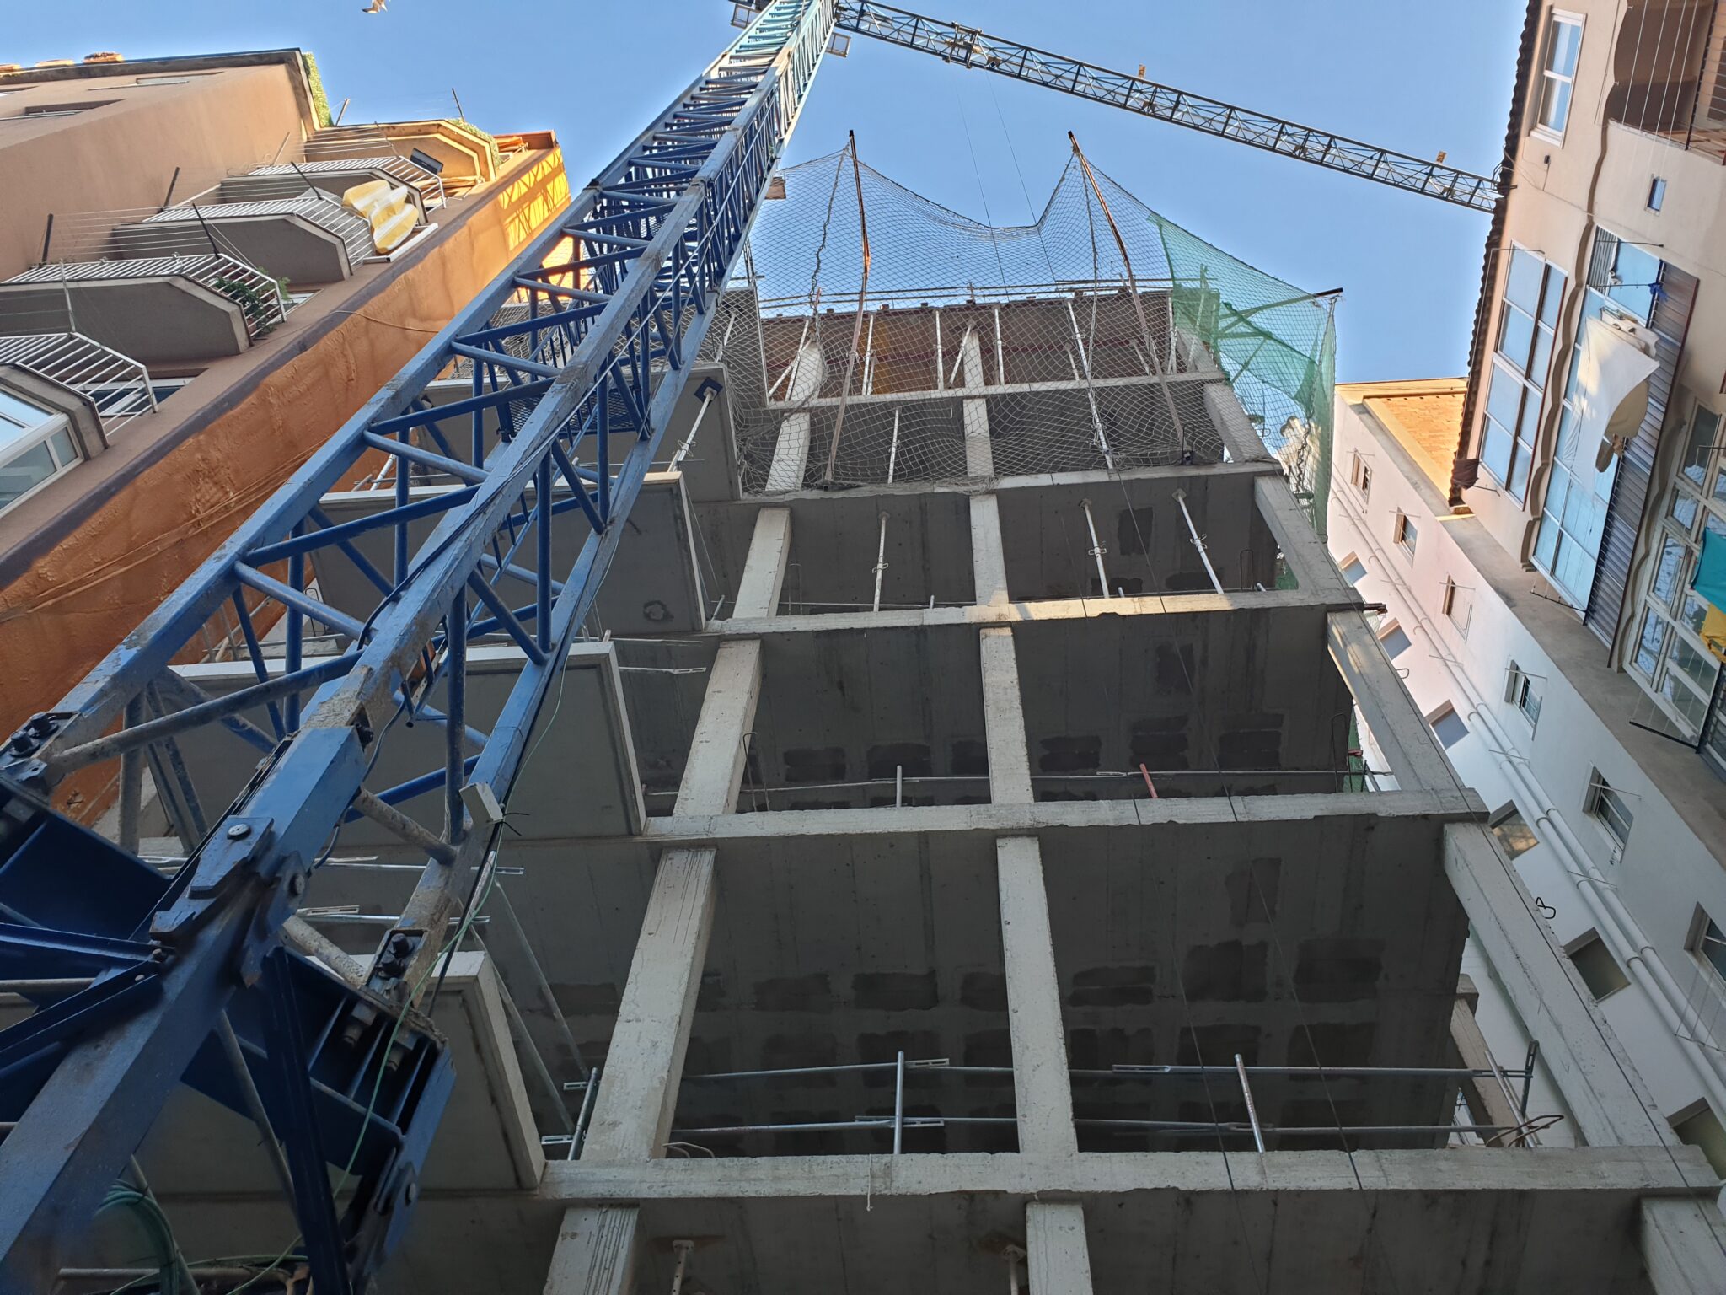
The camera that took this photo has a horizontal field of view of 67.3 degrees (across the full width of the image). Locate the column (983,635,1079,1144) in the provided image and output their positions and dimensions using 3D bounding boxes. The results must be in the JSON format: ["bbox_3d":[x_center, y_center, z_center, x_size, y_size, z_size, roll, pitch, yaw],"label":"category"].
[{"bbox_3d":[1.141,1.441,9.606,0.302,5.891,0.310,-2,-60,4],"label":"column"}]

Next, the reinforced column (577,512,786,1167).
[{"bbox_3d":[-1.190,0.782,11.108,0.385,8.957,0.310,-2,-60,4],"label":"reinforced column"}]

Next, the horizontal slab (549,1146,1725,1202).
[{"bbox_3d":[1.293,2.902,6.897,6.059,0.244,0.330,-2,-60,4],"label":"horizontal slab"}]

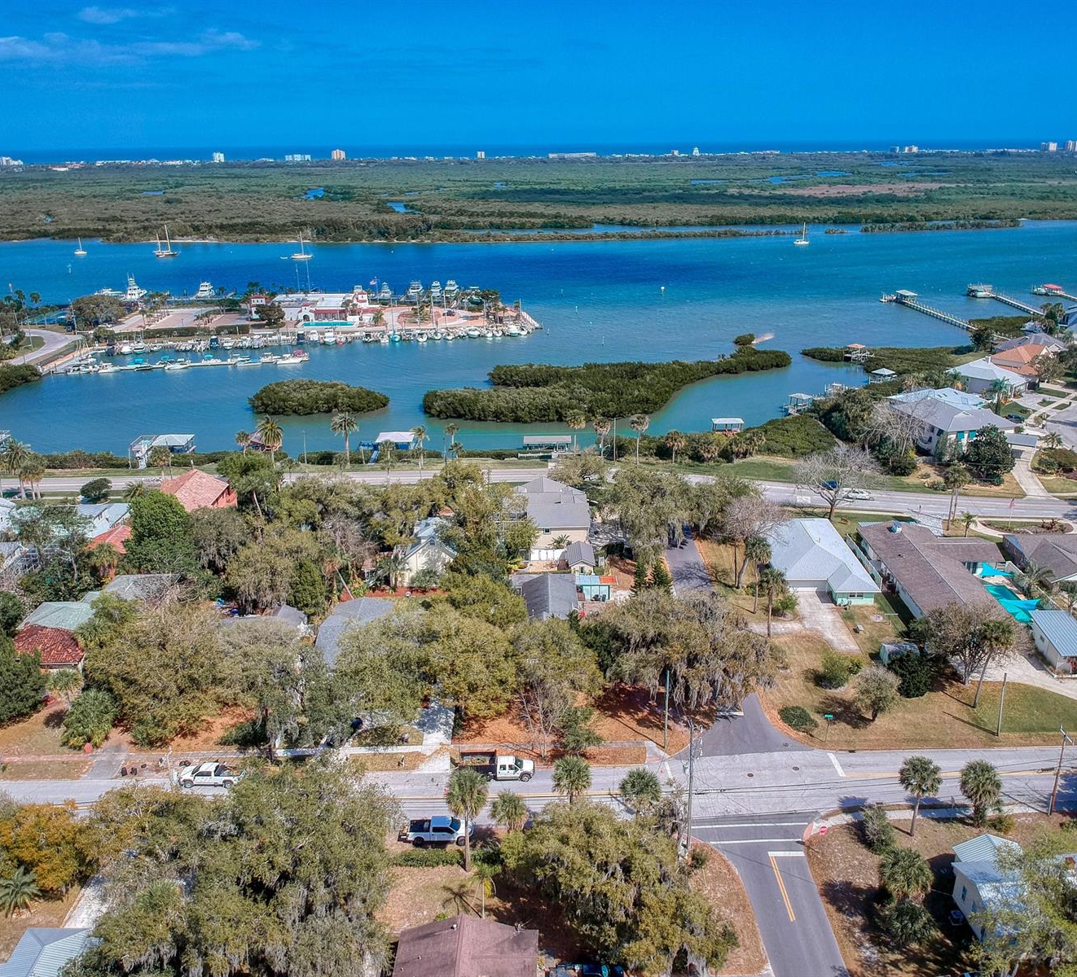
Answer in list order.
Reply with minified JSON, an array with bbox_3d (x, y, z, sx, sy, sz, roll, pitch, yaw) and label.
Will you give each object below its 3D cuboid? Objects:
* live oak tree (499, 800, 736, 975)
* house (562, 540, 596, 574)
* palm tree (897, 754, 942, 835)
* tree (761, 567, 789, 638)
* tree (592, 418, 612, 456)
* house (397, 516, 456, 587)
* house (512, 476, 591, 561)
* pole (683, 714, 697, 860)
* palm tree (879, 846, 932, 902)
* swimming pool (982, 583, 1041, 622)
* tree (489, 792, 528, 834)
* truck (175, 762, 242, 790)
[{"bbox_3d":[5.622,30.893,73.485,17.400,11.000,15.000,-1,20,0],"label":"live oak tree"},{"bbox_3d":[6.185,10.680,140.268,4.100,3.400,6.900,-1,20,-2],"label":"house"},{"bbox_3d":[34.217,28.038,85.085,3.830,8.400,3.830,-1,20,0],"label":"palm tree"},{"bbox_3d":[29.623,14.657,119.247,3.500,9.770,3.500,-1,20,0],"label":"tree"},{"bbox_3d":[12.678,-10.129,189.491,3.800,8.620,3.800,-1,20,0],"label":"tree"},{"bbox_3d":[-16.004,9.088,138.758,8.400,8.000,9.000,-2,20,-3],"label":"house"},{"bbox_3d":[1.829,4.398,150.590,12.398,7.934,15.175,-1,20,0],"label":"house"},{"bbox_3d":[13.058,26.352,82.293,0.496,14.084,1.984,-1,20,0],"label":"pole"},{"bbox_3d":[28.973,32.139,74.895,4.300,7.300,4.300,-1,20,0],"label":"palm tree"},{"bbox_3d":[64.531,15.982,129.944,4.761,0.992,10.216,0,20,3],"label":"swimming pool"},{"bbox_3d":[-2.611,29.961,84.164,3.530,6.220,3.530,-1,20,0],"label":"tree"},{"bbox_3d":[-32.600,28.538,93.920,6.050,1.880,2.000,-1,20,0],"label":"truck"}]

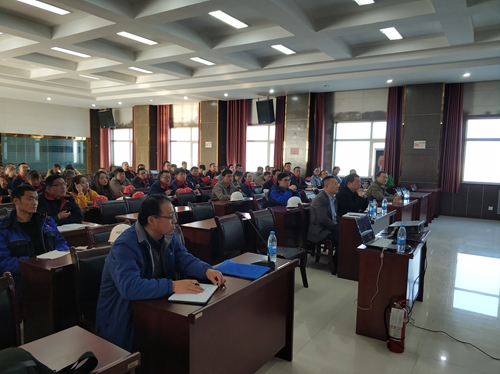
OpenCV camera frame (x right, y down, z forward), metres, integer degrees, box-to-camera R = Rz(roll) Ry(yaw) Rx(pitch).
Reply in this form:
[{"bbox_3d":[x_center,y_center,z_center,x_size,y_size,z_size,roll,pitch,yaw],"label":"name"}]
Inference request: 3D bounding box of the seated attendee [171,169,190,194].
[{"bbox_3d":[-1.366,0.247,8.038,0.680,1.220,0.520,4,6,32],"label":"seated attendee"}]

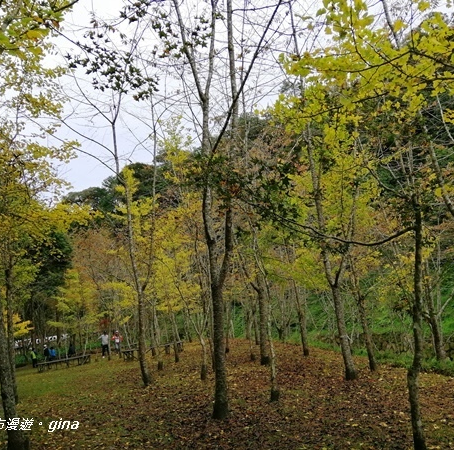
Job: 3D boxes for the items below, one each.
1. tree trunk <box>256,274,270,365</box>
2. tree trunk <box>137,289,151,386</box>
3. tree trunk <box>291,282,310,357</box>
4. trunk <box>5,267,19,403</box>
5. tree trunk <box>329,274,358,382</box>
[{"bbox_3d":[1.135,3.046,14.523,0.274,2.776,0.274,-2,-13,1],"label":"tree trunk"},{"bbox_3d":[-2.463,3.284,13.322,0.242,2.757,0.242,-7,-13,0],"label":"tree trunk"},{"bbox_3d":[2.431,3.084,14.773,0.207,2.340,0.207,-6,-13,0],"label":"tree trunk"},{"bbox_3d":[-6.171,3.079,12.942,0.195,3.798,0.195,-10,-13,-1],"label":"trunk"},{"bbox_3d":[2.773,2.478,10.988,0.268,2.466,0.268,-7,-13,0],"label":"tree trunk"}]

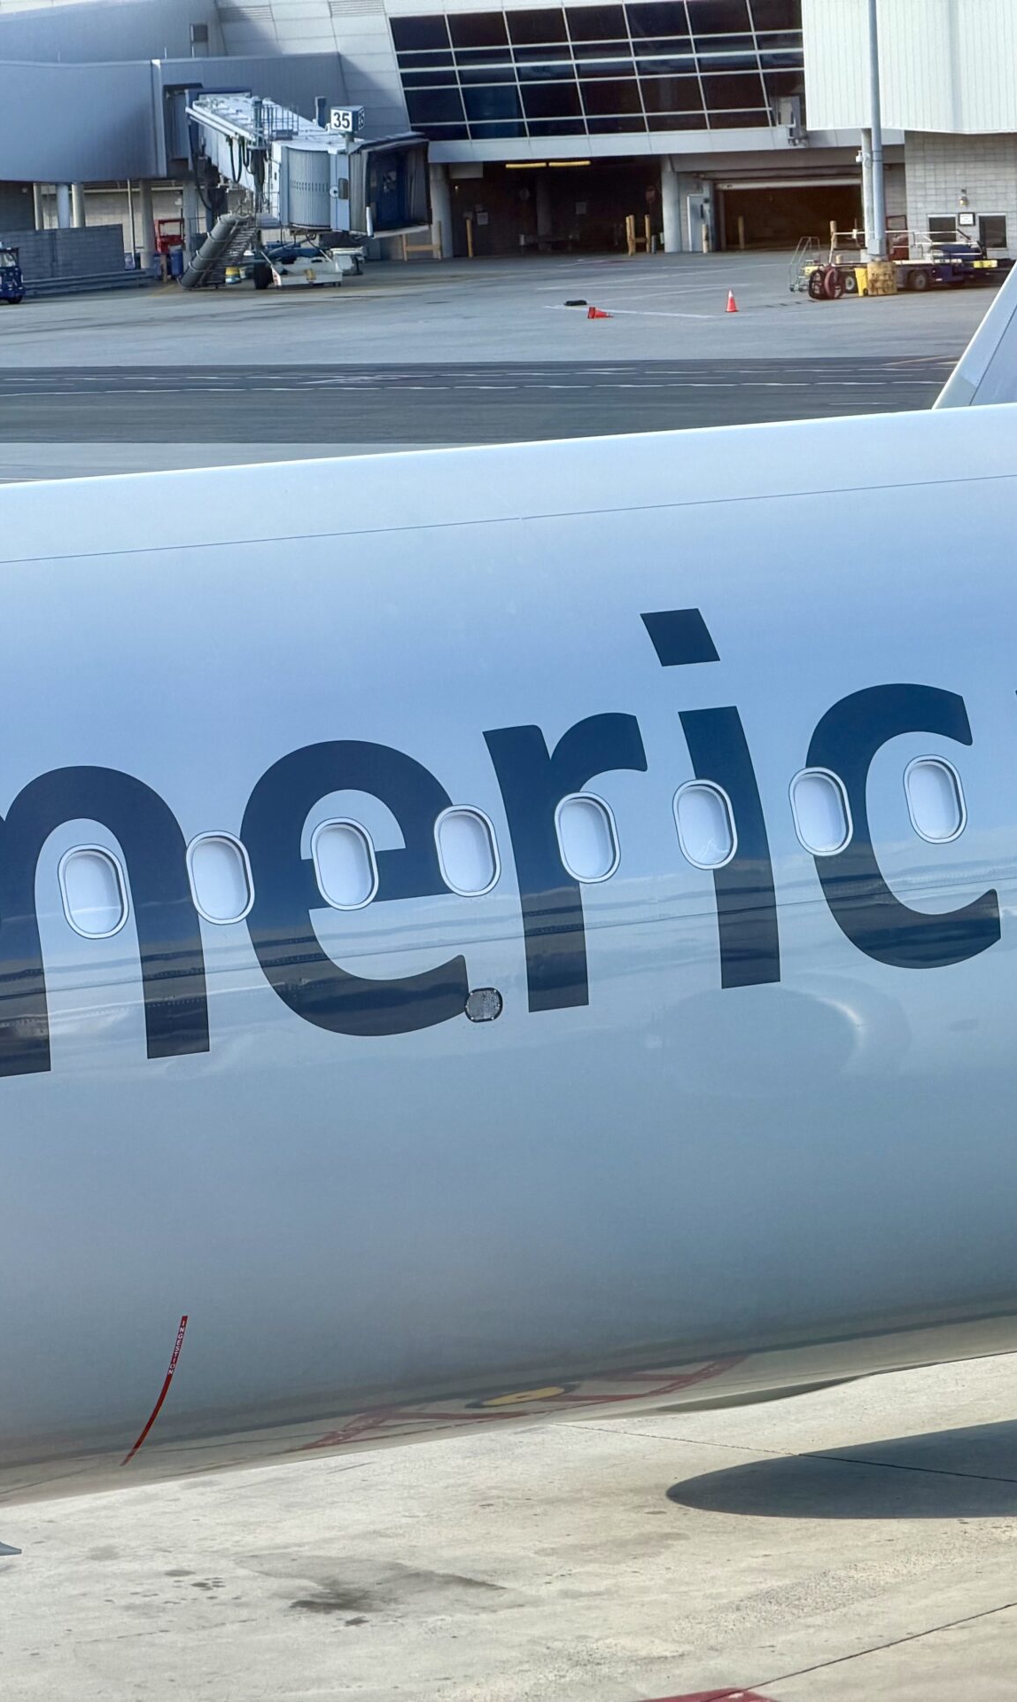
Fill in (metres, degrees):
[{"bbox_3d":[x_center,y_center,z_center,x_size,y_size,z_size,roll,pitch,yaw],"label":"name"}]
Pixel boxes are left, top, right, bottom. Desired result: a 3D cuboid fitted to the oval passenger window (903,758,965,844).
[{"bbox_3d":[1.733,-0.206,26.639,0.275,0.367,0.050,-6,-8,-26],"label":"oval passenger window"}]

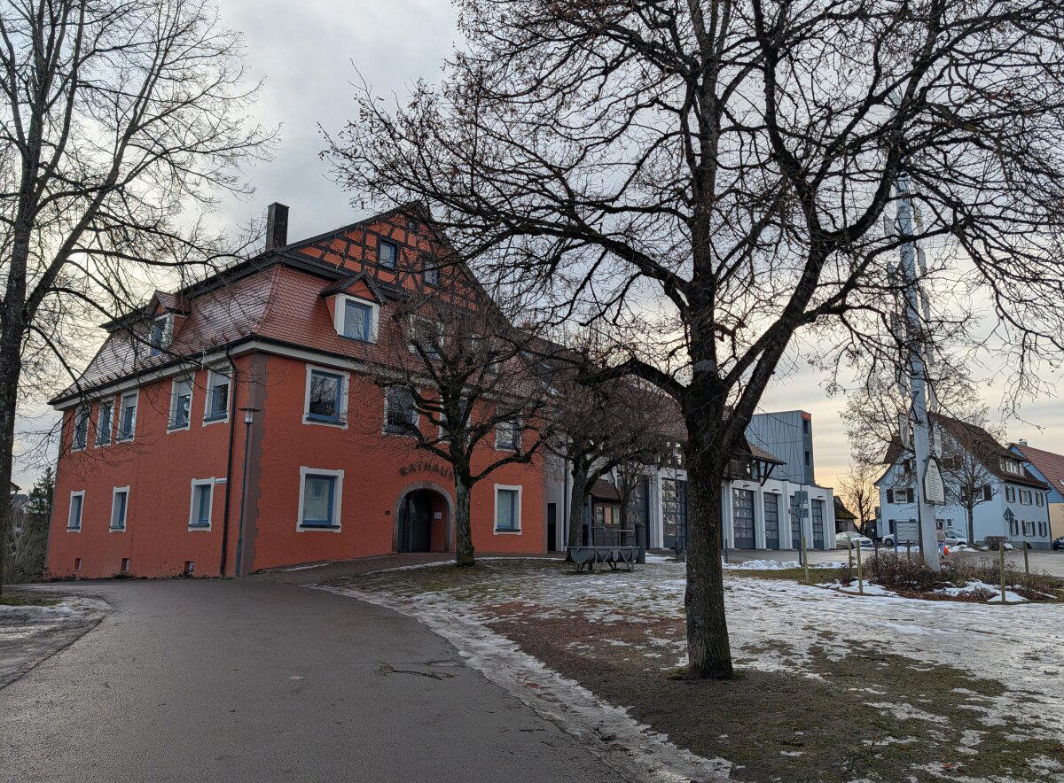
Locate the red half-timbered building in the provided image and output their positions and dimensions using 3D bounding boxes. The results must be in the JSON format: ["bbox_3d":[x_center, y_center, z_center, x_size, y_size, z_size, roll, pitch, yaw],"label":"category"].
[{"bbox_3d":[-9.375,0.180,30.772,15.683,14.186,13.735,-9,-15,39],"label":"red half-timbered building"}]

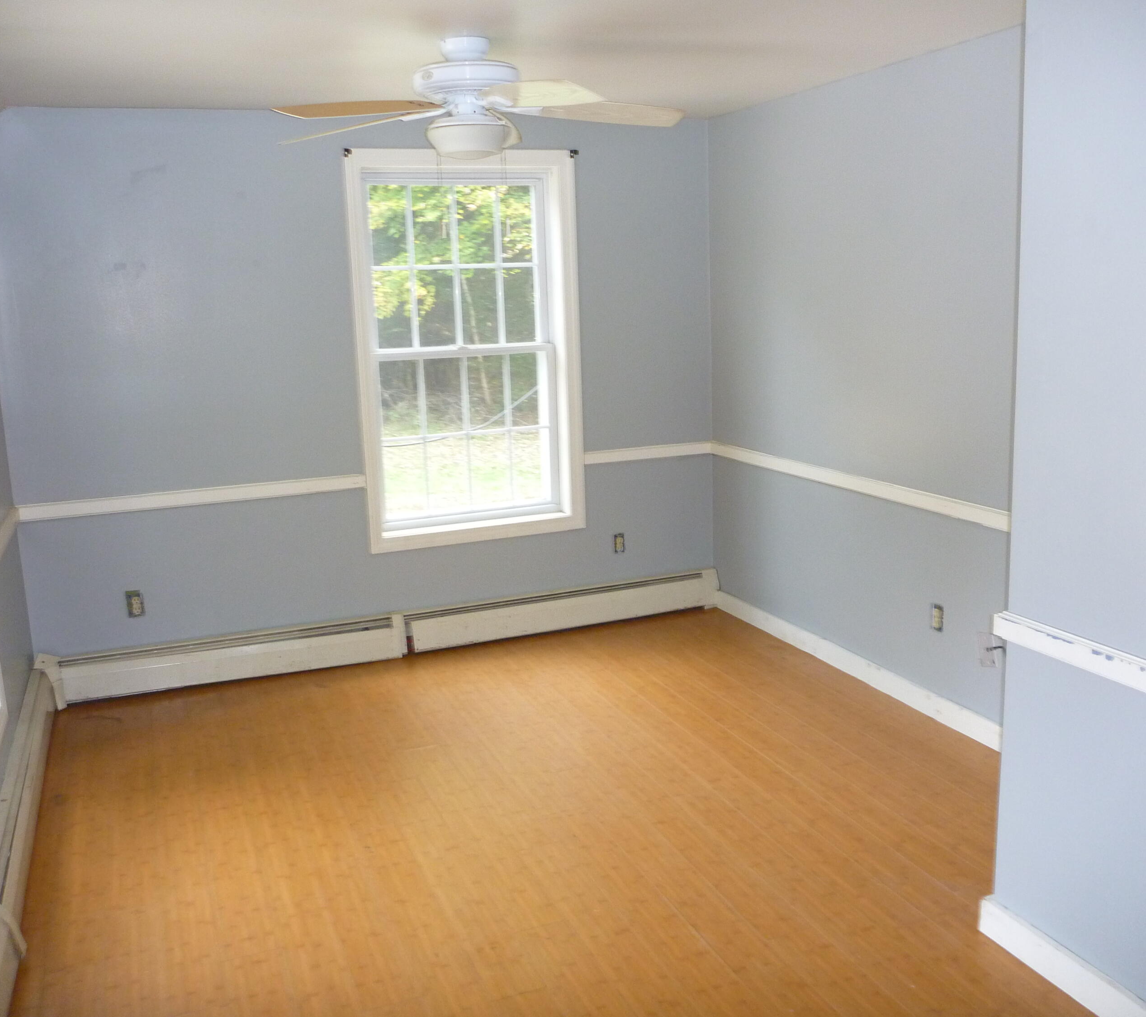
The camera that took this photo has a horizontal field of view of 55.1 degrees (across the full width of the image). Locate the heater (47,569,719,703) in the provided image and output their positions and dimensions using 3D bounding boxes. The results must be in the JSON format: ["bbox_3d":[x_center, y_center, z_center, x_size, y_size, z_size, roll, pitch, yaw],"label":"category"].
[{"bbox_3d":[-0.686,0.555,4.917,3.013,0.185,0.072,-6,12,-20],"label":"heater"}]

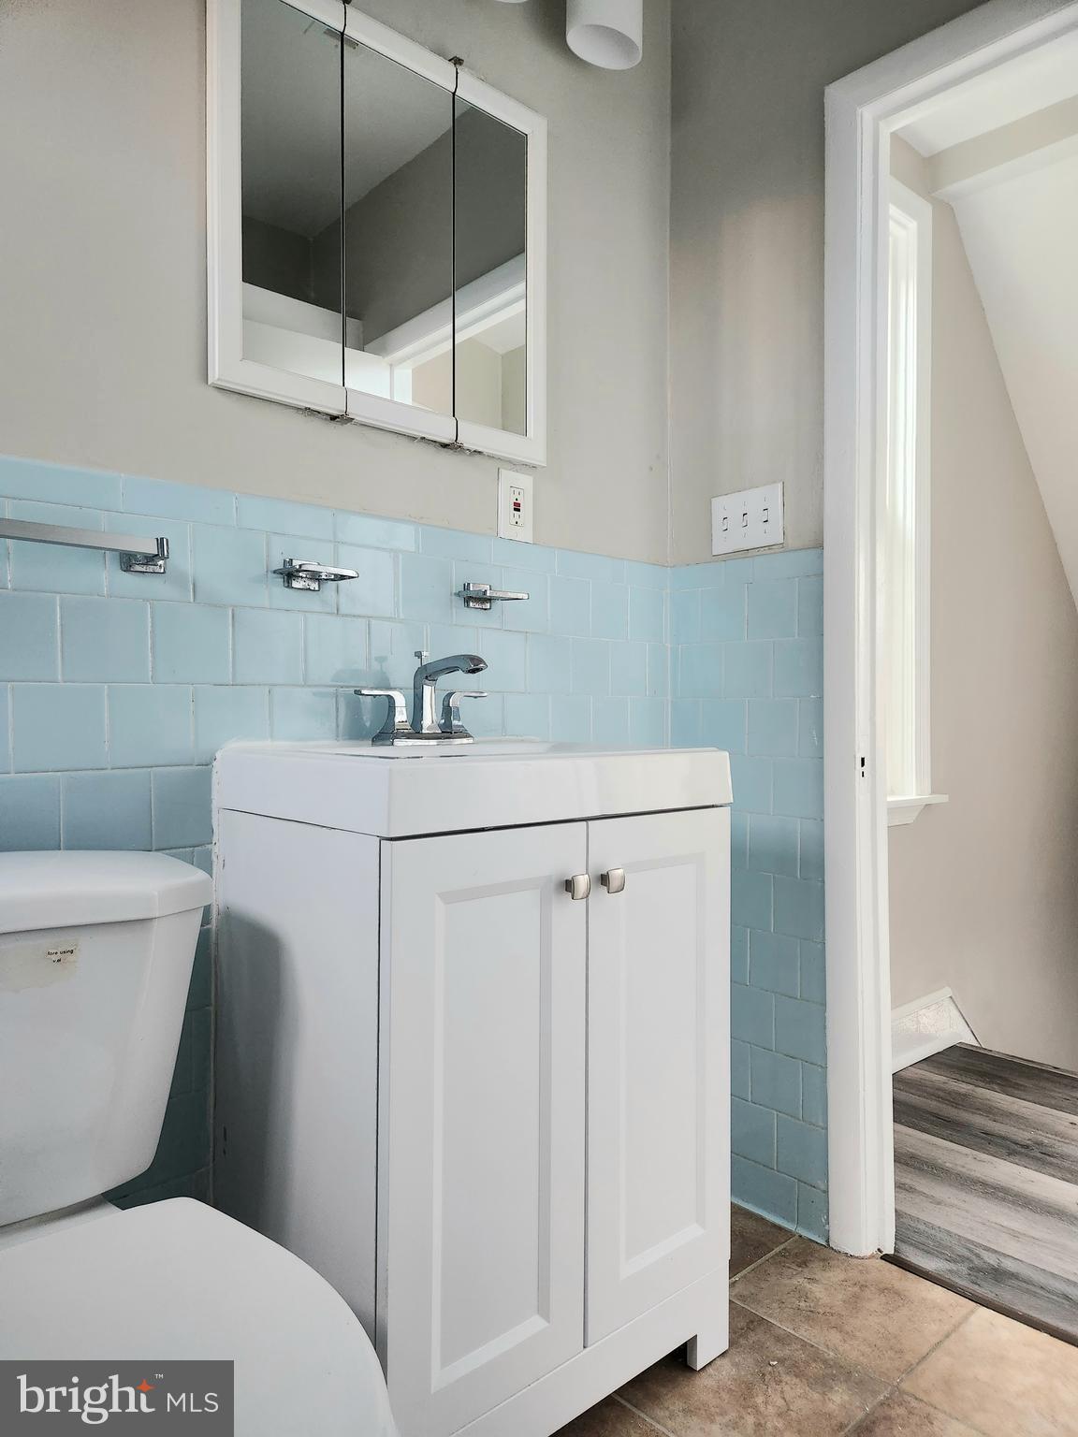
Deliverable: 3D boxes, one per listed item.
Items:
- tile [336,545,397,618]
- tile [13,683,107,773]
[{"bbox_3d":[-0.266,-0.207,1.471,0.108,0.108,0.010,0,-1,-43],"label":"tile"},{"bbox_3d":[-0.583,0.011,1.163,0.108,0.108,0.010,0,-1,-43],"label":"tile"}]

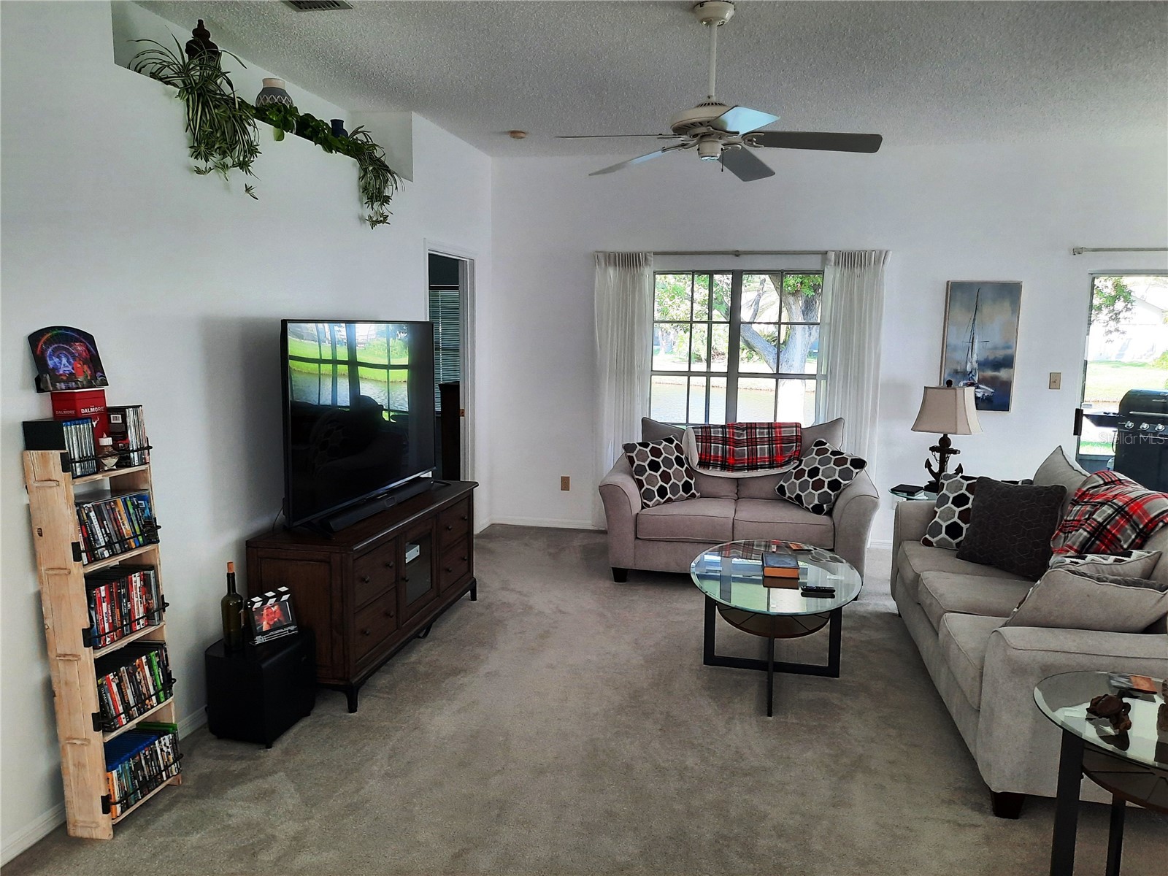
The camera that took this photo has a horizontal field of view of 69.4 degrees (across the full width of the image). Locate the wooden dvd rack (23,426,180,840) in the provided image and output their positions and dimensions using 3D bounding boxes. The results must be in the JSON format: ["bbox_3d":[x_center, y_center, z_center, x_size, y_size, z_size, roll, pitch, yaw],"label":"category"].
[{"bbox_3d":[-1.521,0.616,2.707,0.155,1.220,0.330,-1,7,13],"label":"wooden dvd rack"}]

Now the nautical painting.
[{"bbox_3d":[2.731,-0.627,5.817,0.465,0.885,0.040,2,8,12],"label":"nautical painting"}]

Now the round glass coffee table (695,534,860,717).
[{"bbox_3d":[0.873,0.849,3.908,0.755,0.475,1.210,3,8,12],"label":"round glass coffee table"}]

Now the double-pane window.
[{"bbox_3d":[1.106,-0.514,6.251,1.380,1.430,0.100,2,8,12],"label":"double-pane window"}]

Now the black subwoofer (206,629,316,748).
[{"bbox_3d":[-1.259,0.960,3.307,0.265,0.335,0.340,3,8,14],"label":"black subwoofer"}]

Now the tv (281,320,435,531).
[{"bbox_3d":[-1.067,-0.145,4.197,0.080,0.860,1.520,2,8,12],"label":"tv"}]

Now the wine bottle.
[{"bbox_3d":[-1.327,0.637,3.209,0.080,0.340,0.080,3,8,12],"label":"wine bottle"}]

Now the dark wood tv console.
[{"bbox_3d":[-1.022,0.691,4.239,0.490,0.672,1.510,2,8,12],"label":"dark wood tv console"}]

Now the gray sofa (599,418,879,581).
[{"bbox_3d":[0.999,0.396,5.480,1.640,0.970,0.960,2,8,11],"label":"gray sofa"}]

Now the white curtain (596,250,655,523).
[{"bbox_3d":[0.283,-0.325,6.343,0.435,2.100,0.110,2,8,12],"label":"white curtain"}]

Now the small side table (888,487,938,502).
[{"bbox_3d":[2.220,0.630,5.377,0.610,0.575,0.610,3,8,12],"label":"small side table"}]

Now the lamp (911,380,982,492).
[{"bbox_3d":[2.283,-0.006,5.293,0.370,0.710,0.265,7,10,40],"label":"lamp"}]

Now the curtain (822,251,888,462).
[{"bbox_3d":[1.877,-0.257,5.992,0.430,2.100,0.110,2,8,12],"label":"curtain"}]

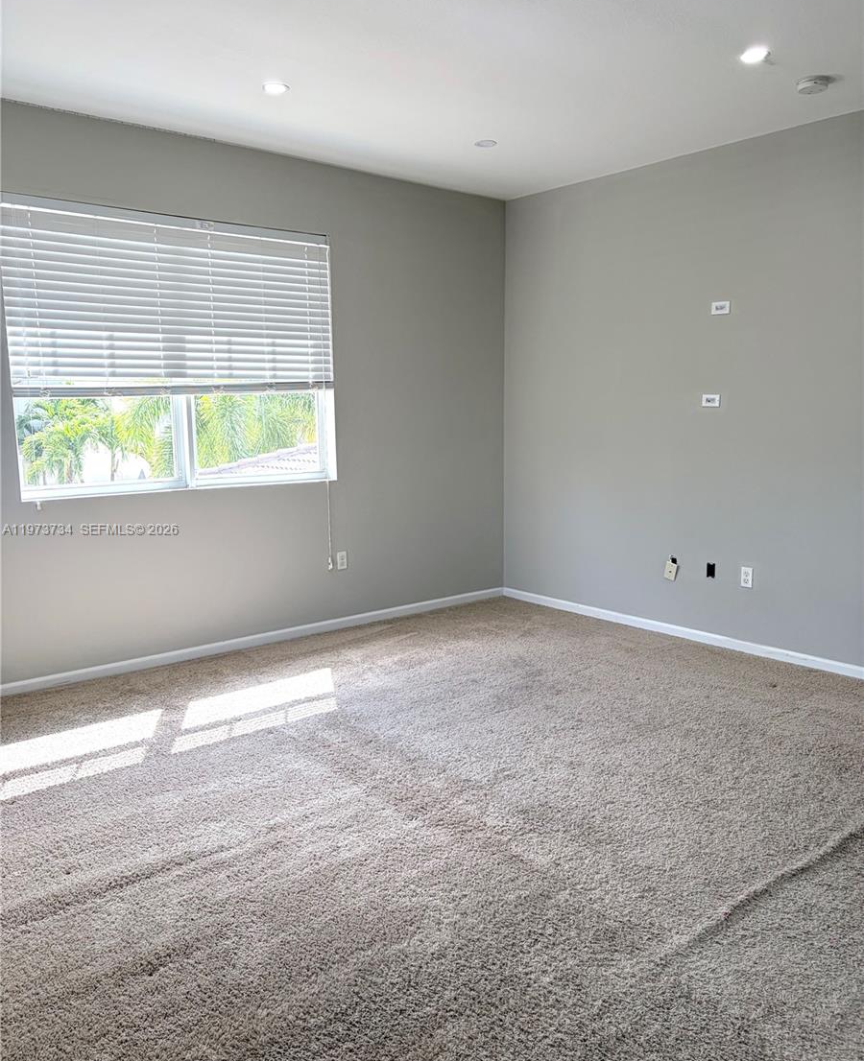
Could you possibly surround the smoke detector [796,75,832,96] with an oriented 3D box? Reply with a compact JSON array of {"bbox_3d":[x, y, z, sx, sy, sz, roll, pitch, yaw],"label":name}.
[{"bbox_3d":[1.682,-1.965,3.819,0.130,0.042,0.130,0,8,0],"label":"smoke detector"}]

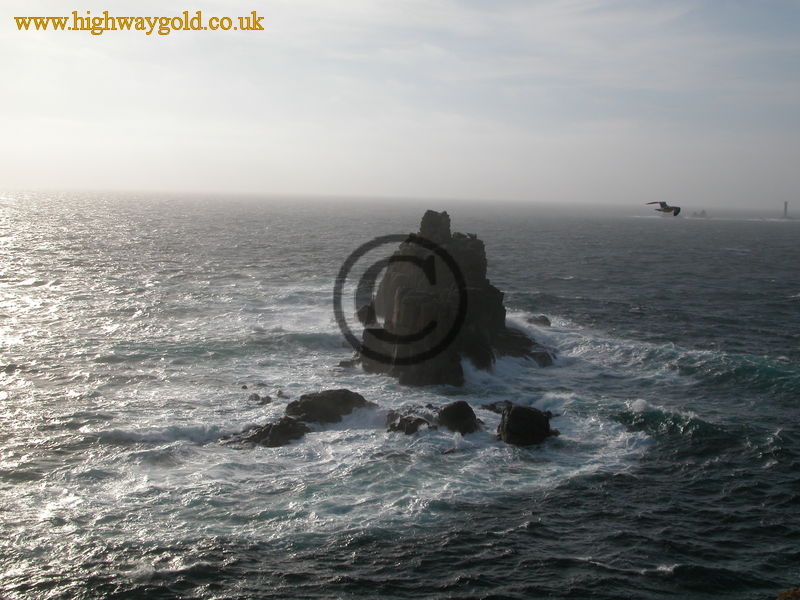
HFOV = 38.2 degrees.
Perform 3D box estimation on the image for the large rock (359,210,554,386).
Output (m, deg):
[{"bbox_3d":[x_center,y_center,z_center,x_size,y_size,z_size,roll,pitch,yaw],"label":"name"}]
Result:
[{"bbox_3d":[12.052,-1.735,238.809,40.000,32.500,38.000,2,5,0],"label":"large rock"}]

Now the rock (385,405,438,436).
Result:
[{"bbox_3d":[1.720,17.160,165.890,7.100,3.300,6.000,2,5,1],"label":"rock"}]

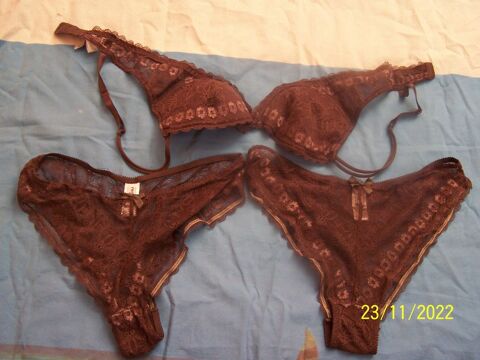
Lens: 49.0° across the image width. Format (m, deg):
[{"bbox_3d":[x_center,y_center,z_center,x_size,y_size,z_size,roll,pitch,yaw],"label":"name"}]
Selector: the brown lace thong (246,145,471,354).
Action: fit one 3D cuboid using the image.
[{"bbox_3d":[0.165,0.081,0.704,0.319,0.030,0.294,3,60,1],"label":"brown lace thong"}]

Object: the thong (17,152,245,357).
[{"bbox_3d":[-0.153,0.085,0.701,0.320,0.030,0.291,0,60,0],"label":"thong"}]

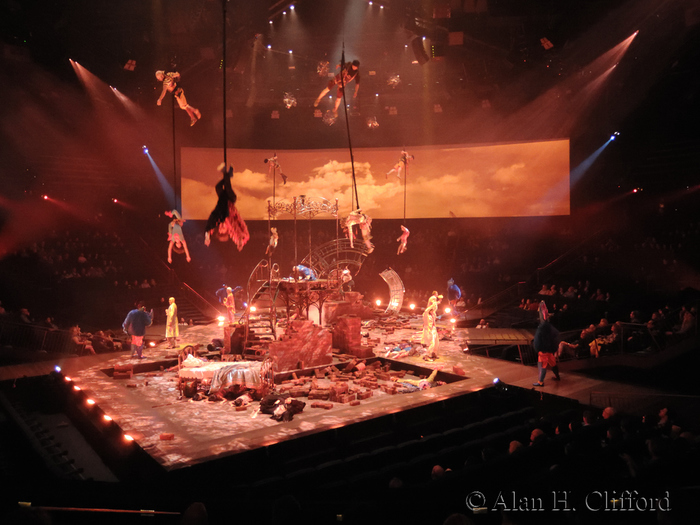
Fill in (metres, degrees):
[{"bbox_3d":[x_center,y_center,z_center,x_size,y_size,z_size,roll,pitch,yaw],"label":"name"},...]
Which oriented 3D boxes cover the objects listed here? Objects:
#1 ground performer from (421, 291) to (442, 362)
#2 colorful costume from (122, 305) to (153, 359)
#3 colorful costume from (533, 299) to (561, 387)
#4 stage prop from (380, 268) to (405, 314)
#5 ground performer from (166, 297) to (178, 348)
[{"bbox_3d":[2.404,1.888,16.700,0.620,1.980,0.580,0,0,9],"label":"ground performer"},{"bbox_3d":[-6.425,2.043,17.200,0.650,1.720,0.850,0,0,-30],"label":"colorful costume"},{"bbox_3d":[4.720,1.940,13.600,0.680,2.020,0.620,0,0,-6],"label":"colorful costume"},{"bbox_3d":[2.177,1.485,29.000,1.200,2.350,0.600,0,0,12],"label":"stage prop"},{"bbox_3d":[-5.948,2.022,19.000,0.420,1.700,0.500,0,0,-15],"label":"ground performer"}]

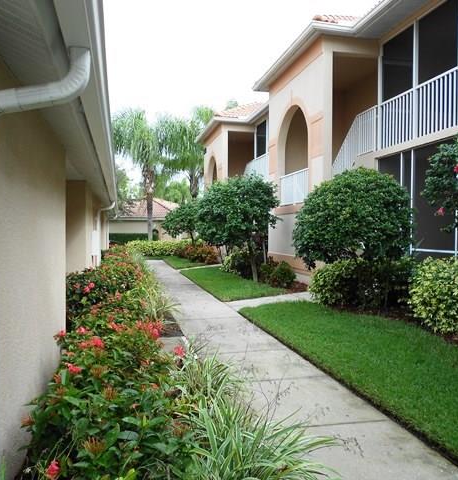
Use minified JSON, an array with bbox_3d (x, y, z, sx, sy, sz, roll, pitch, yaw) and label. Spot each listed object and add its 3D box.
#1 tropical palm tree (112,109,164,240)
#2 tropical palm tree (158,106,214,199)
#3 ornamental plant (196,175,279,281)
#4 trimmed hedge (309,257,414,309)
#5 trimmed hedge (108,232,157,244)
[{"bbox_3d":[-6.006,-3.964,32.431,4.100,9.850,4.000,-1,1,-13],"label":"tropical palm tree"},{"bbox_3d":[-3.253,-4.562,36.420,4.600,10.840,4.400,-1,1,-13],"label":"tropical palm tree"},{"bbox_3d":[0.255,-0.359,14.400,2.500,3.150,2.400,-1,1,-13],"label":"ornamental plant"},{"bbox_3d":[2.746,0.829,10.132,1.350,0.970,1.900,-1,1,-13],"label":"trimmed hedge"},{"bbox_3d":[-7.306,0.201,34.756,4.000,1.300,1.100,-1,1,-13],"label":"trimmed hedge"}]

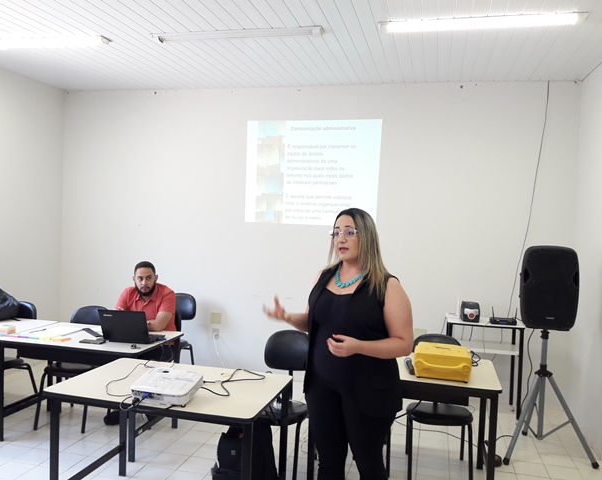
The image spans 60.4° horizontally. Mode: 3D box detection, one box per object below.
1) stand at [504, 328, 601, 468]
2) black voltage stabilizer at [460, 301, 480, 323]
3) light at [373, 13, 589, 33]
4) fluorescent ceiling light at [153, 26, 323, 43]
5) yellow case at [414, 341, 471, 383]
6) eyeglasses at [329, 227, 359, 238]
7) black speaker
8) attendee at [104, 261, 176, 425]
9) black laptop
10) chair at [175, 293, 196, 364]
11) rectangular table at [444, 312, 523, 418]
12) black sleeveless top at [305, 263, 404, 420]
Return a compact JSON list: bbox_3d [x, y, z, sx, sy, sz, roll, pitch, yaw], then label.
[{"bbox_3d":[1.760,1.093,3.755,0.650,0.930,0.630,2,3,15],"label":"stand"},{"bbox_3d":[1.437,0.602,4.387,0.138,0.158,0.180,3,3,14],"label":"black voltage stabilizer"},{"bbox_3d":[1.119,-1.350,3.270,1.235,0.055,0.100,2,3,15],"label":"light"},{"bbox_3d":[-0.457,-1.417,3.620,1.245,0.055,0.100,2,3,15],"label":"fluorescent ceiling light"},{"bbox_3d":[0.872,0.745,3.189,0.315,0.155,0.290,2,3,15],"label":"yellow case"},{"bbox_3d":[0.221,-0.033,2.241,0.140,0.048,0.140,4,3,39],"label":"eyeglasses"},{"bbox_3d":[1.775,0.330,3.704,0.355,0.570,0.310,2,3,15],"label":"black speaker"},{"bbox_3d":[-1.257,0.813,4.278,0.550,1.250,0.720,2,2,3],"label":"attendee"},{"bbox_3d":[-1.218,0.614,3.806,0.370,0.230,0.310,2,3,15],"label":"black laptop"},{"bbox_3d":[-1.290,0.974,5.048,0.460,0.860,0.540,2,3,15],"label":"chair"},{"bbox_3d":[1.583,1.114,4.547,0.630,0.810,0.400,2,3,15],"label":"rectangular table"},{"bbox_3d":[0.230,0.441,2.270,0.420,0.640,0.310,3,3,33],"label":"black sleeveless top"}]

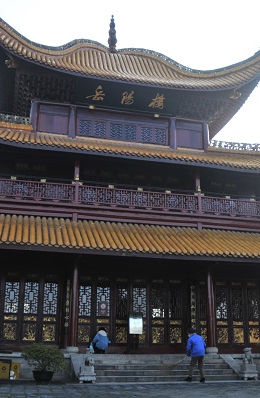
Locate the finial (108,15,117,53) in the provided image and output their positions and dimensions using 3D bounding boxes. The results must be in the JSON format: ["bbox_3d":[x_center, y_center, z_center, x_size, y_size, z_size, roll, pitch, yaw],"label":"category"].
[{"bbox_3d":[-1.152,-10.937,29.570,0.500,3.094,0.500,5,-18,-13],"label":"finial"}]

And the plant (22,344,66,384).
[{"bbox_3d":[-2.419,4.533,12.422,1.189,1.089,1.189,5,-18,-13],"label":"plant"}]

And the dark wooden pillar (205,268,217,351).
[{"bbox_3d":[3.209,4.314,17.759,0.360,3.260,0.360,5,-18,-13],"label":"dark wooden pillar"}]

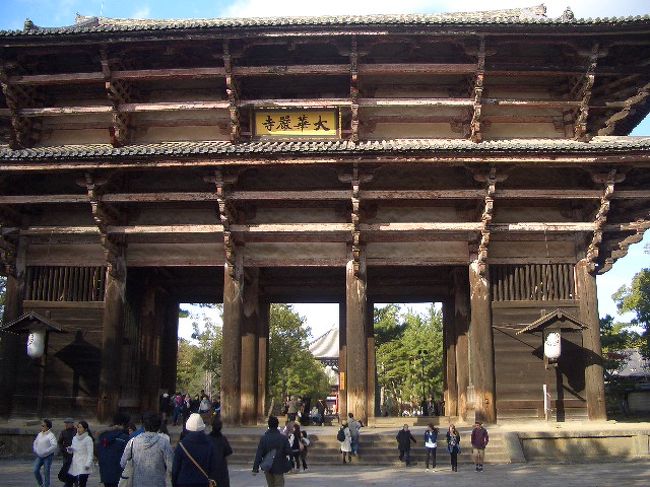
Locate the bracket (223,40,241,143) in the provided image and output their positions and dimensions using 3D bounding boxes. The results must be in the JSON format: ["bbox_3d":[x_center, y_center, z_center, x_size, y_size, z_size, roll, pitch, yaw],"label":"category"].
[{"bbox_3d":[-4.435,-7.124,31.219,0.500,3.600,3.800,0,-13,1],"label":"bracket"}]

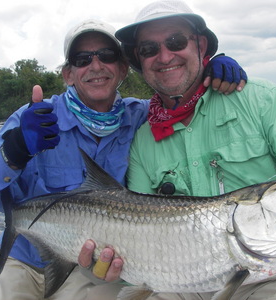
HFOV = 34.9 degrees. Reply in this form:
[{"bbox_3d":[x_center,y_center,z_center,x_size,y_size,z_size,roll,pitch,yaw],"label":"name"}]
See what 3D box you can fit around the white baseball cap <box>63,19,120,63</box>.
[{"bbox_3d":[-0.131,-0.303,1.223,0.170,0.135,0.260,-9,-3,-7],"label":"white baseball cap"}]

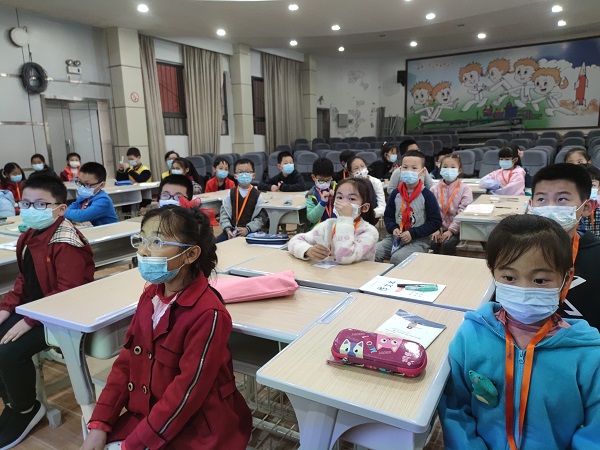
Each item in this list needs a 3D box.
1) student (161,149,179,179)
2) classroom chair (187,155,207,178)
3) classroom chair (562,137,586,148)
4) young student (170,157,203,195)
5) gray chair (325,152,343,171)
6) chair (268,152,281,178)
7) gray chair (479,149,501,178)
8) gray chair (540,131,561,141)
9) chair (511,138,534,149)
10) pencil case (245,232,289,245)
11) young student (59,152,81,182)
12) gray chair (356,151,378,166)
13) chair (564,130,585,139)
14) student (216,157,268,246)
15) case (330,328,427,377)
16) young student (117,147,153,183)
[{"bbox_3d":[-1.549,-0.315,5.068,0.420,1.140,0.600,6,14,33],"label":"student"},{"bbox_3d":[-1.939,-0.794,7.779,0.540,0.960,0.580,-1,12,0],"label":"classroom chair"},{"bbox_3d":[5.575,-1.271,8.486,0.550,1.000,0.650,4,13,27],"label":"classroom chair"},{"bbox_3d":[-1.297,-0.165,4.527,0.600,1.120,0.400,-12,16,-40],"label":"young student"},{"bbox_3d":[0.657,-0.840,7.877,0.540,1.077,0.620,2,12,14],"label":"gray chair"},{"bbox_3d":[-0.431,-0.861,8.069,0.540,1.082,0.620,1,11,10],"label":"chair"},{"bbox_3d":[3.094,-0.709,6.748,0.540,0.960,0.580,6,14,32],"label":"gray chair"},{"bbox_3d":[6.319,-1.844,10.575,0.540,1.030,0.620,5,13,29],"label":"gray chair"},{"bbox_3d":[4.586,-1.281,8.686,0.550,1.000,0.650,4,13,27],"label":"chair"},{"bbox_3d":[-0.170,0.077,2.212,0.222,0.046,0.100,1,12,11],"label":"pencil case"},{"bbox_3d":[-2.941,-0.344,5.453,0.420,1.179,0.600,-5,12,-20],"label":"young student"},{"bbox_3d":[1.322,-0.921,8.079,0.540,0.960,0.580,-2,12,-3],"label":"gray chair"},{"bbox_3d":[6.818,-1.808,10.380,0.540,1.030,0.620,5,13,29],"label":"chair"},{"bbox_3d":[-0.457,0.068,3.257,0.420,1.146,0.600,1,12,11],"label":"student"},{"bbox_3d":[0.193,0.309,1.021,0.230,0.056,0.110,5,13,28],"label":"case"},{"bbox_3d":[-1.957,-0.309,4.922,0.420,1.180,0.600,6,14,33],"label":"young student"}]

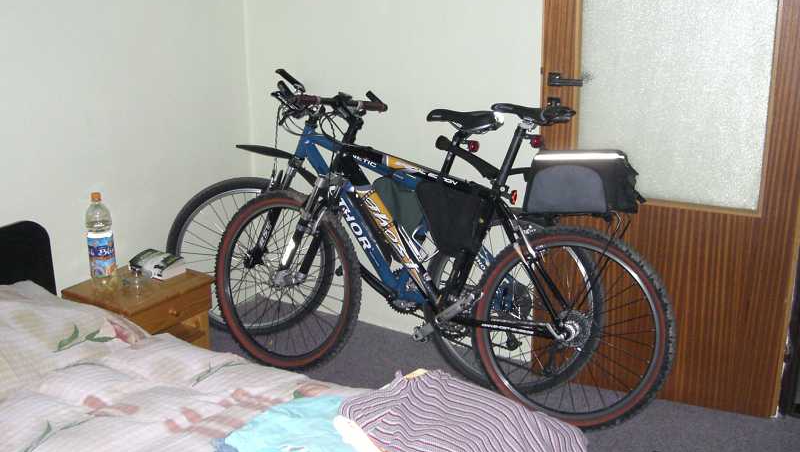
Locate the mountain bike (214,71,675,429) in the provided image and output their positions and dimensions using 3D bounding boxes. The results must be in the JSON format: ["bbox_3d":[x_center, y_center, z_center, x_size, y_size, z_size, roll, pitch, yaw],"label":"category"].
[{"bbox_3d":[0.073,0.060,3.050,1.755,1.090,0.600,7,8,24],"label":"mountain bike"}]

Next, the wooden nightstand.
[{"bbox_3d":[-0.870,0.406,3.012,0.357,0.440,0.391,11,20,33],"label":"wooden nightstand"}]

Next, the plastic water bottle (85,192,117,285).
[{"bbox_3d":[-0.989,0.043,2.899,0.088,0.322,0.088,0,16,0],"label":"plastic water bottle"}]

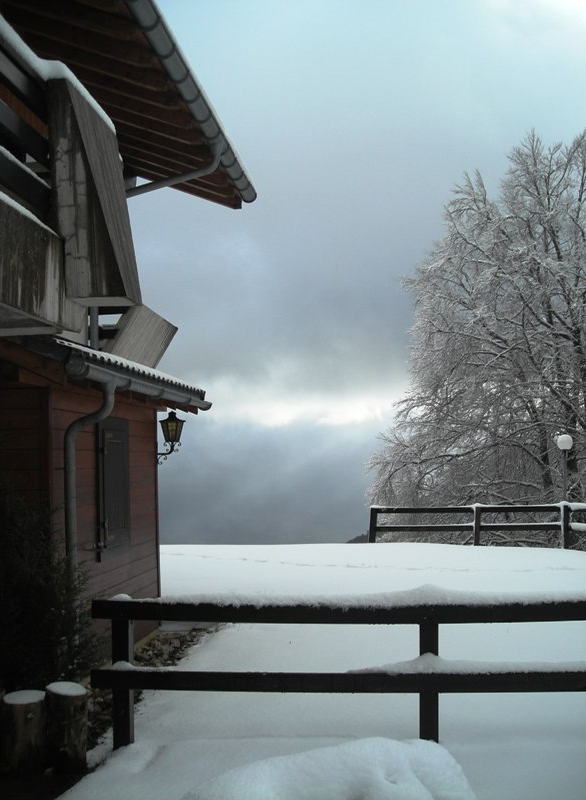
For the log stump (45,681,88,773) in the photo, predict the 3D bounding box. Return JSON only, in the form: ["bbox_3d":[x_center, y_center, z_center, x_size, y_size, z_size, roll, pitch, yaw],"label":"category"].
[{"bbox_3d":[-1.470,2.117,5.686,0.265,0.490,0.265,-1,-3,0],"label":"log stump"}]

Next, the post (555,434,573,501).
[{"bbox_3d":[7.556,2.549,24.206,0.430,3.250,0.430,-1,-3,0],"label":"post"}]

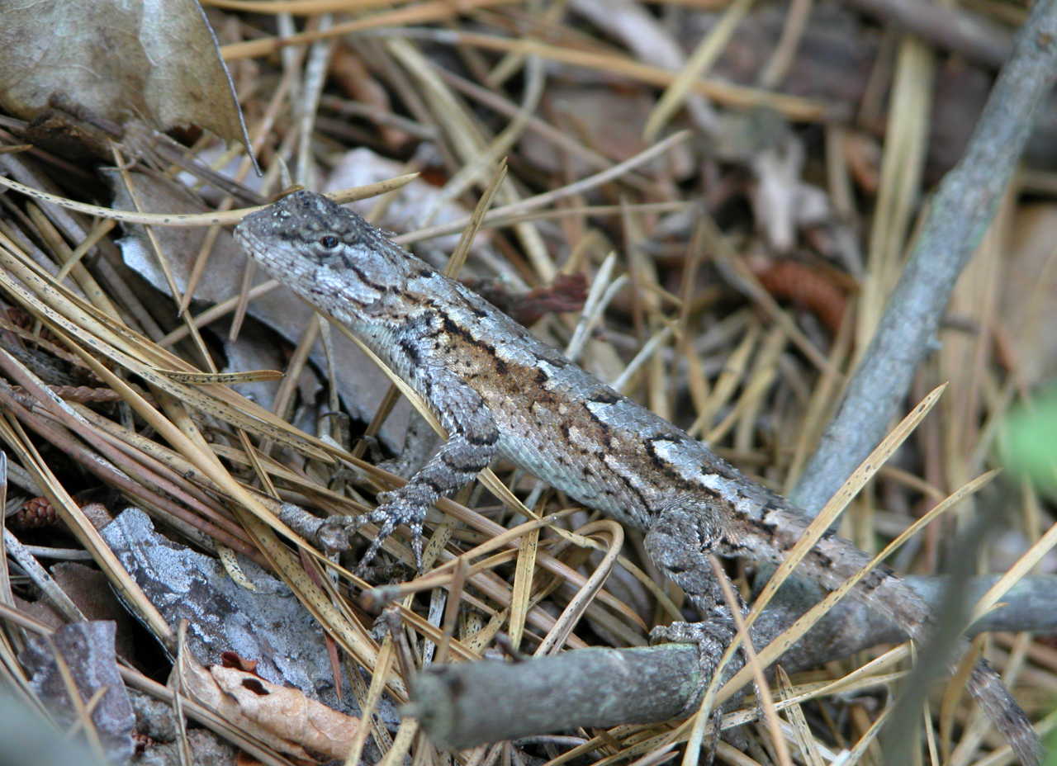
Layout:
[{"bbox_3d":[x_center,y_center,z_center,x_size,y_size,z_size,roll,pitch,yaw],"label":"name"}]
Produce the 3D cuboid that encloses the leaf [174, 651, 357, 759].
[{"bbox_3d":[-0.026,0.033,0.865,0.019,0.006,0.009,22,45,24],"label":"leaf"}]

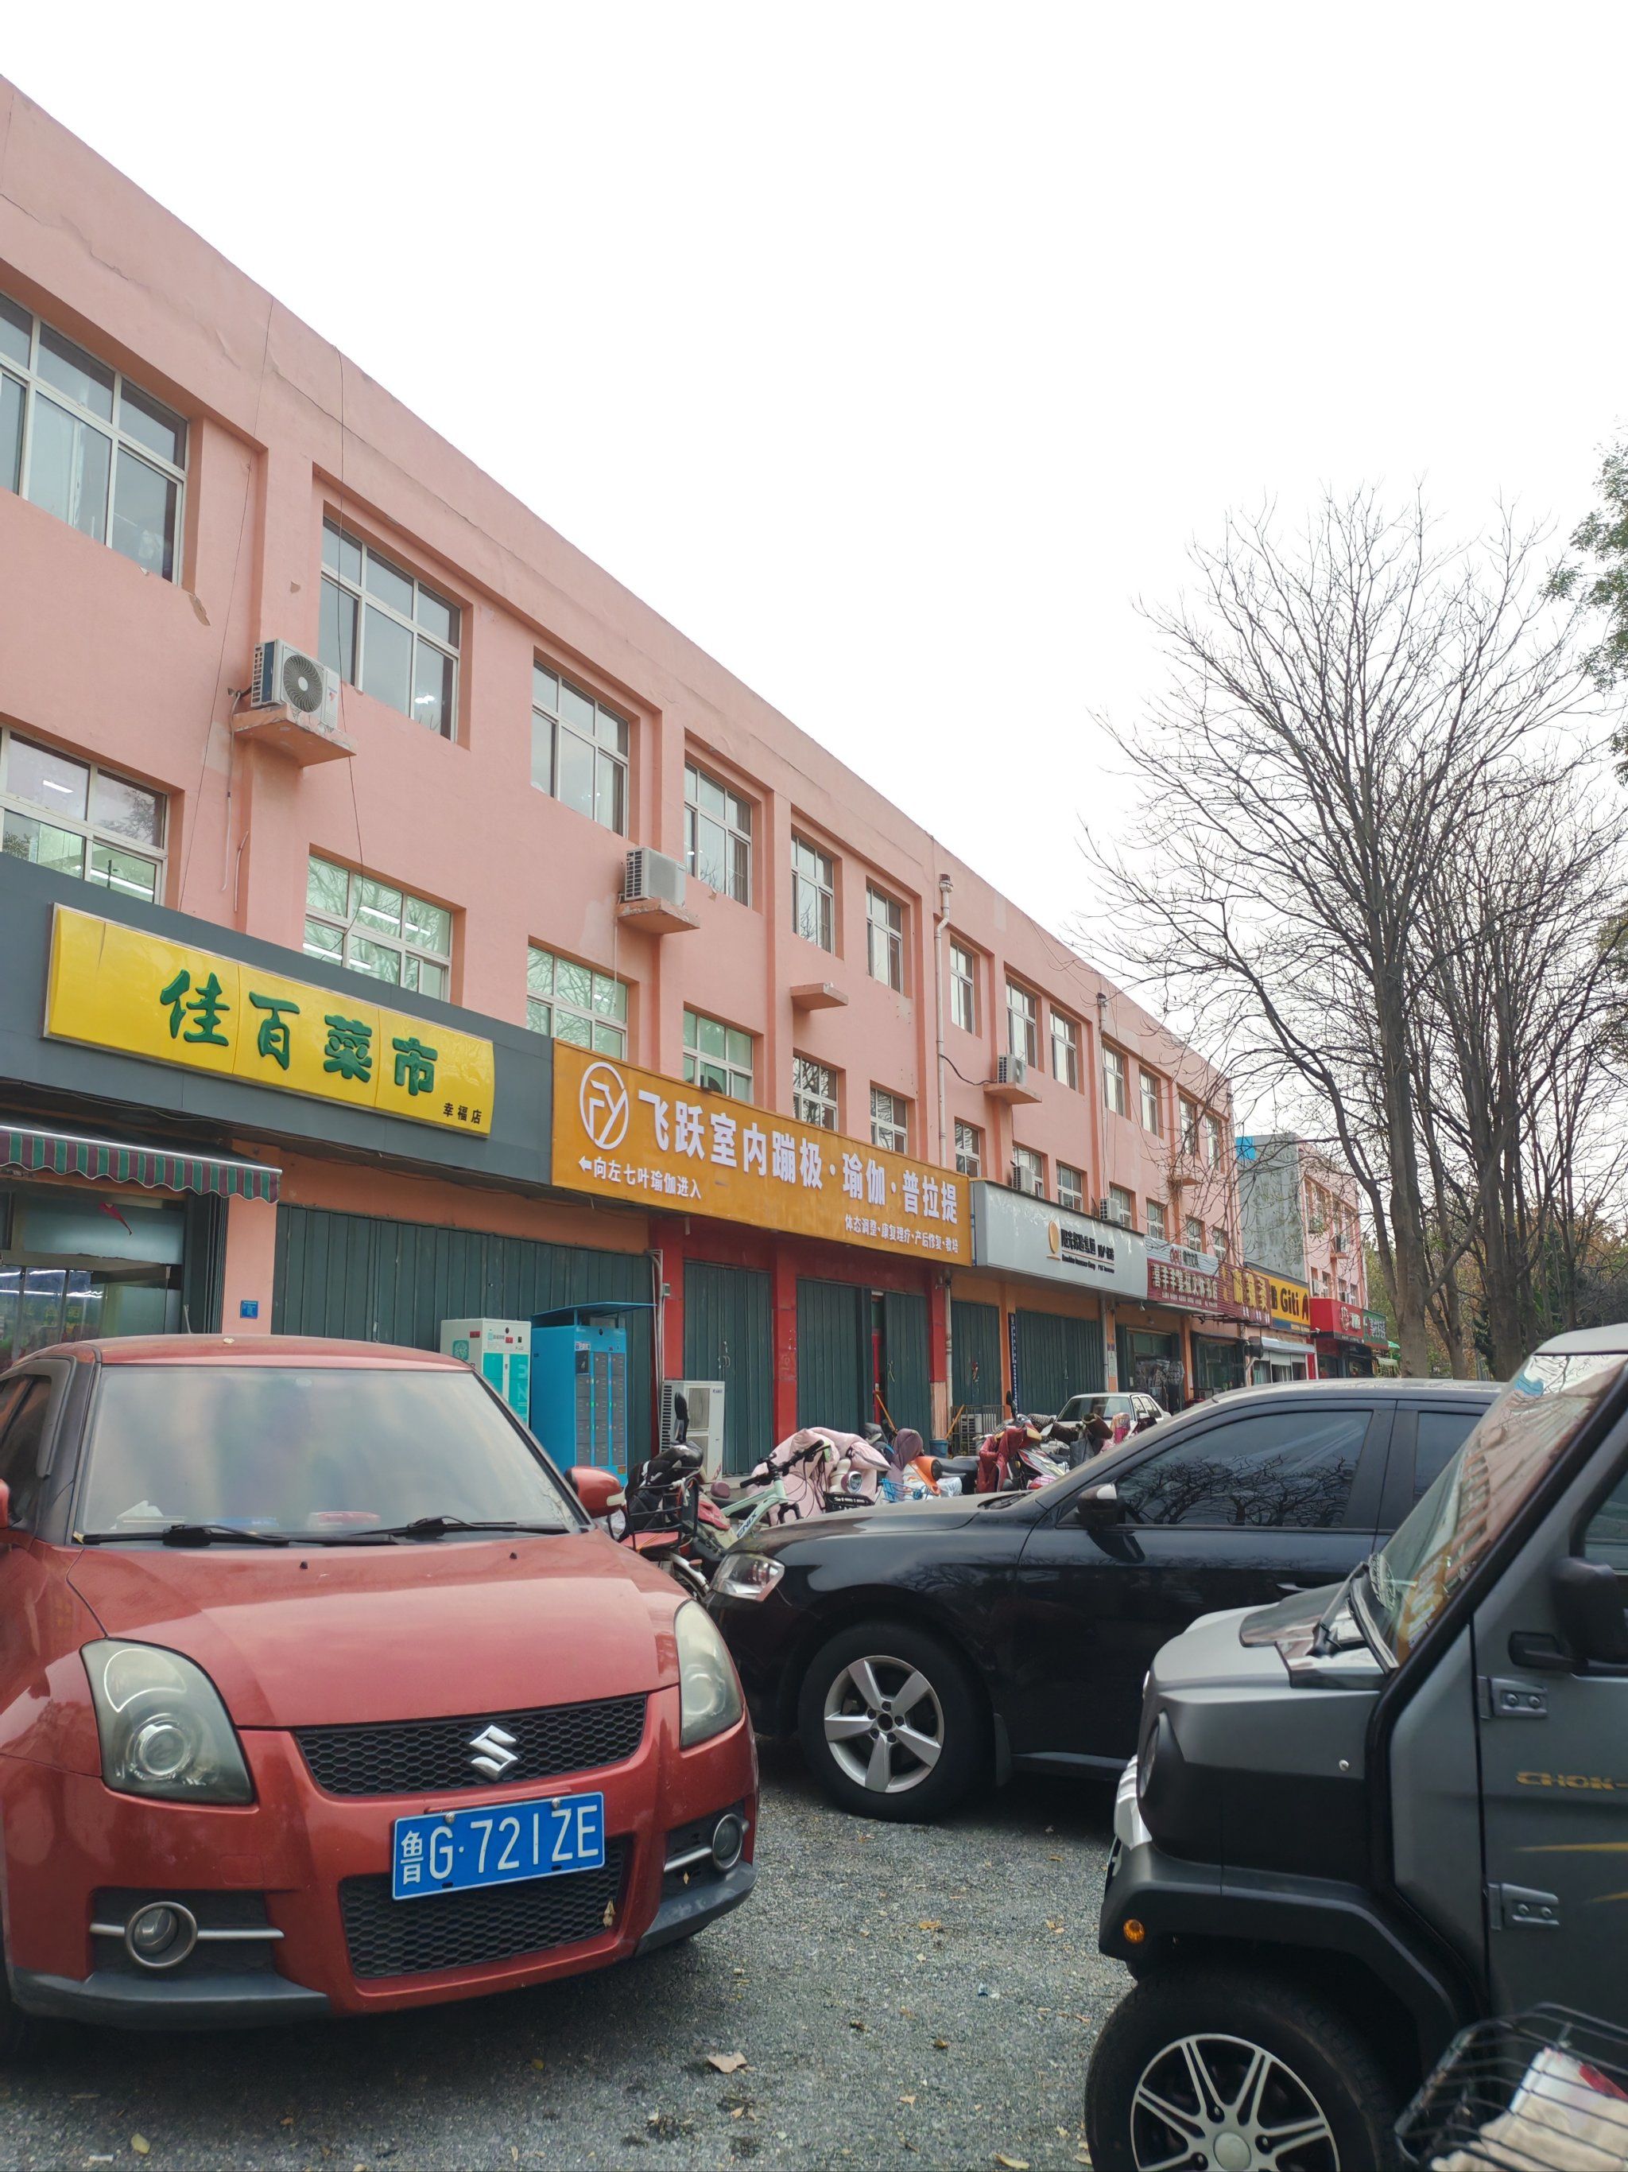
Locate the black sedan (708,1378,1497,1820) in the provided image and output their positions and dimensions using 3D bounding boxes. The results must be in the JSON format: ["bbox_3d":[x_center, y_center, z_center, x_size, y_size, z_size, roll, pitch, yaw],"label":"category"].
[{"bbox_3d":[1.831,1.682,5.834,4.570,1.470,1.770,-6,-12,24],"label":"black sedan"}]

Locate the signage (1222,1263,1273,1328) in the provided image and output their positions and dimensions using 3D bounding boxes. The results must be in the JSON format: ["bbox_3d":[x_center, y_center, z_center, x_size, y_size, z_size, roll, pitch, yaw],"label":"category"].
[{"bbox_3d":[13.371,6.564,52.611,0.250,1.475,8.245,-6,-12,24],"label":"signage"}]

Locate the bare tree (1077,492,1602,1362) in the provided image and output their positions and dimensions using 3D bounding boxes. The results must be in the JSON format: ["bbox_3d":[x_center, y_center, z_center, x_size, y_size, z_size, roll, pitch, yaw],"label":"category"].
[{"bbox_3d":[7.546,-1.675,23.683,7.319,14.428,6.953,-1,-10,0],"label":"bare tree"}]

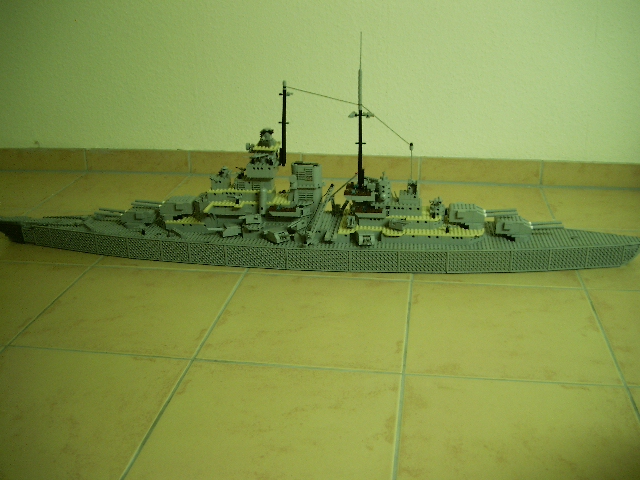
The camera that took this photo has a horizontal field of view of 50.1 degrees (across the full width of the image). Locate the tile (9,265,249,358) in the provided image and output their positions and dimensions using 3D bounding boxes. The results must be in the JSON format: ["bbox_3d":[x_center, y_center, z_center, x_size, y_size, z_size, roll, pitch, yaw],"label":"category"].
[{"bbox_3d":[-0.337,0.126,1.271,0.328,0.009,0.328,2,22,8],"label":"tile"}]

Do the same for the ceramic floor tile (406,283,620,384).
[{"bbox_3d":[0.312,0.152,1.174,0.328,0.009,0.328,2,22,8],"label":"ceramic floor tile"}]

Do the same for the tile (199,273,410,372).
[{"bbox_3d":[-0.012,0.139,1.223,0.328,0.009,0.328,2,22,8],"label":"tile"}]

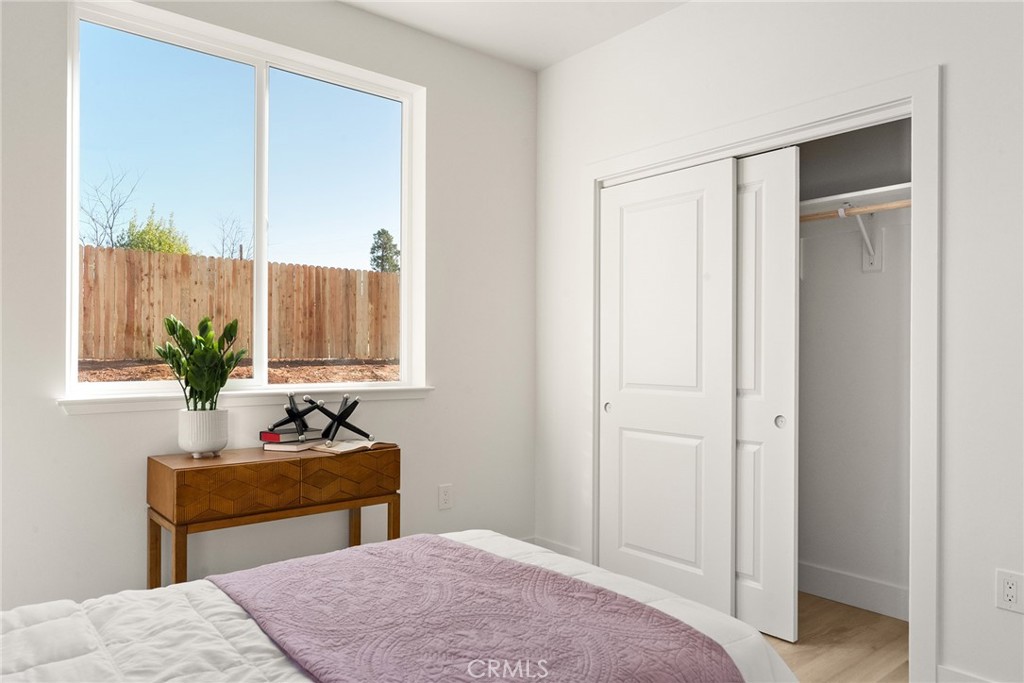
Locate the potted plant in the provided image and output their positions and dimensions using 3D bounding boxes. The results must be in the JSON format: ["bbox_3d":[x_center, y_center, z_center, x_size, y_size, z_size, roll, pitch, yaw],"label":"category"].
[{"bbox_3d":[-1.180,0.168,2.505,0.330,0.540,0.300,0,0,-18],"label":"potted plant"}]

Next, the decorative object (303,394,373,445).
[{"bbox_3d":[-0.735,0.334,2.826,0.285,0.210,0.250,0,0,-23],"label":"decorative object"}]

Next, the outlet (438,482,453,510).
[{"bbox_3d":[-0.338,0.803,3.370,0.076,0.125,0.010,1,0,-40],"label":"outlet"}]

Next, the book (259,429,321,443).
[{"bbox_3d":[-0.929,0.398,2.789,0.135,0.039,0.200,0,0,41],"label":"book"}]

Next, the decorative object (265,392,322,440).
[{"bbox_3d":[-0.914,0.317,2.785,0.235,0.200,0.210,0,0,-18],"label":"decorative object"}]

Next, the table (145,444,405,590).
[{"bbox_3d":[-0.915,0.827,2.591,0.845,0.769,0.350,1,0,-39],"label":"table"}]

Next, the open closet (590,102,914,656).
[{"bbox_3d":[1.158,0.194,3.047,0.640,2.065,1.490,1,0,-40],"label":"open closet"}]

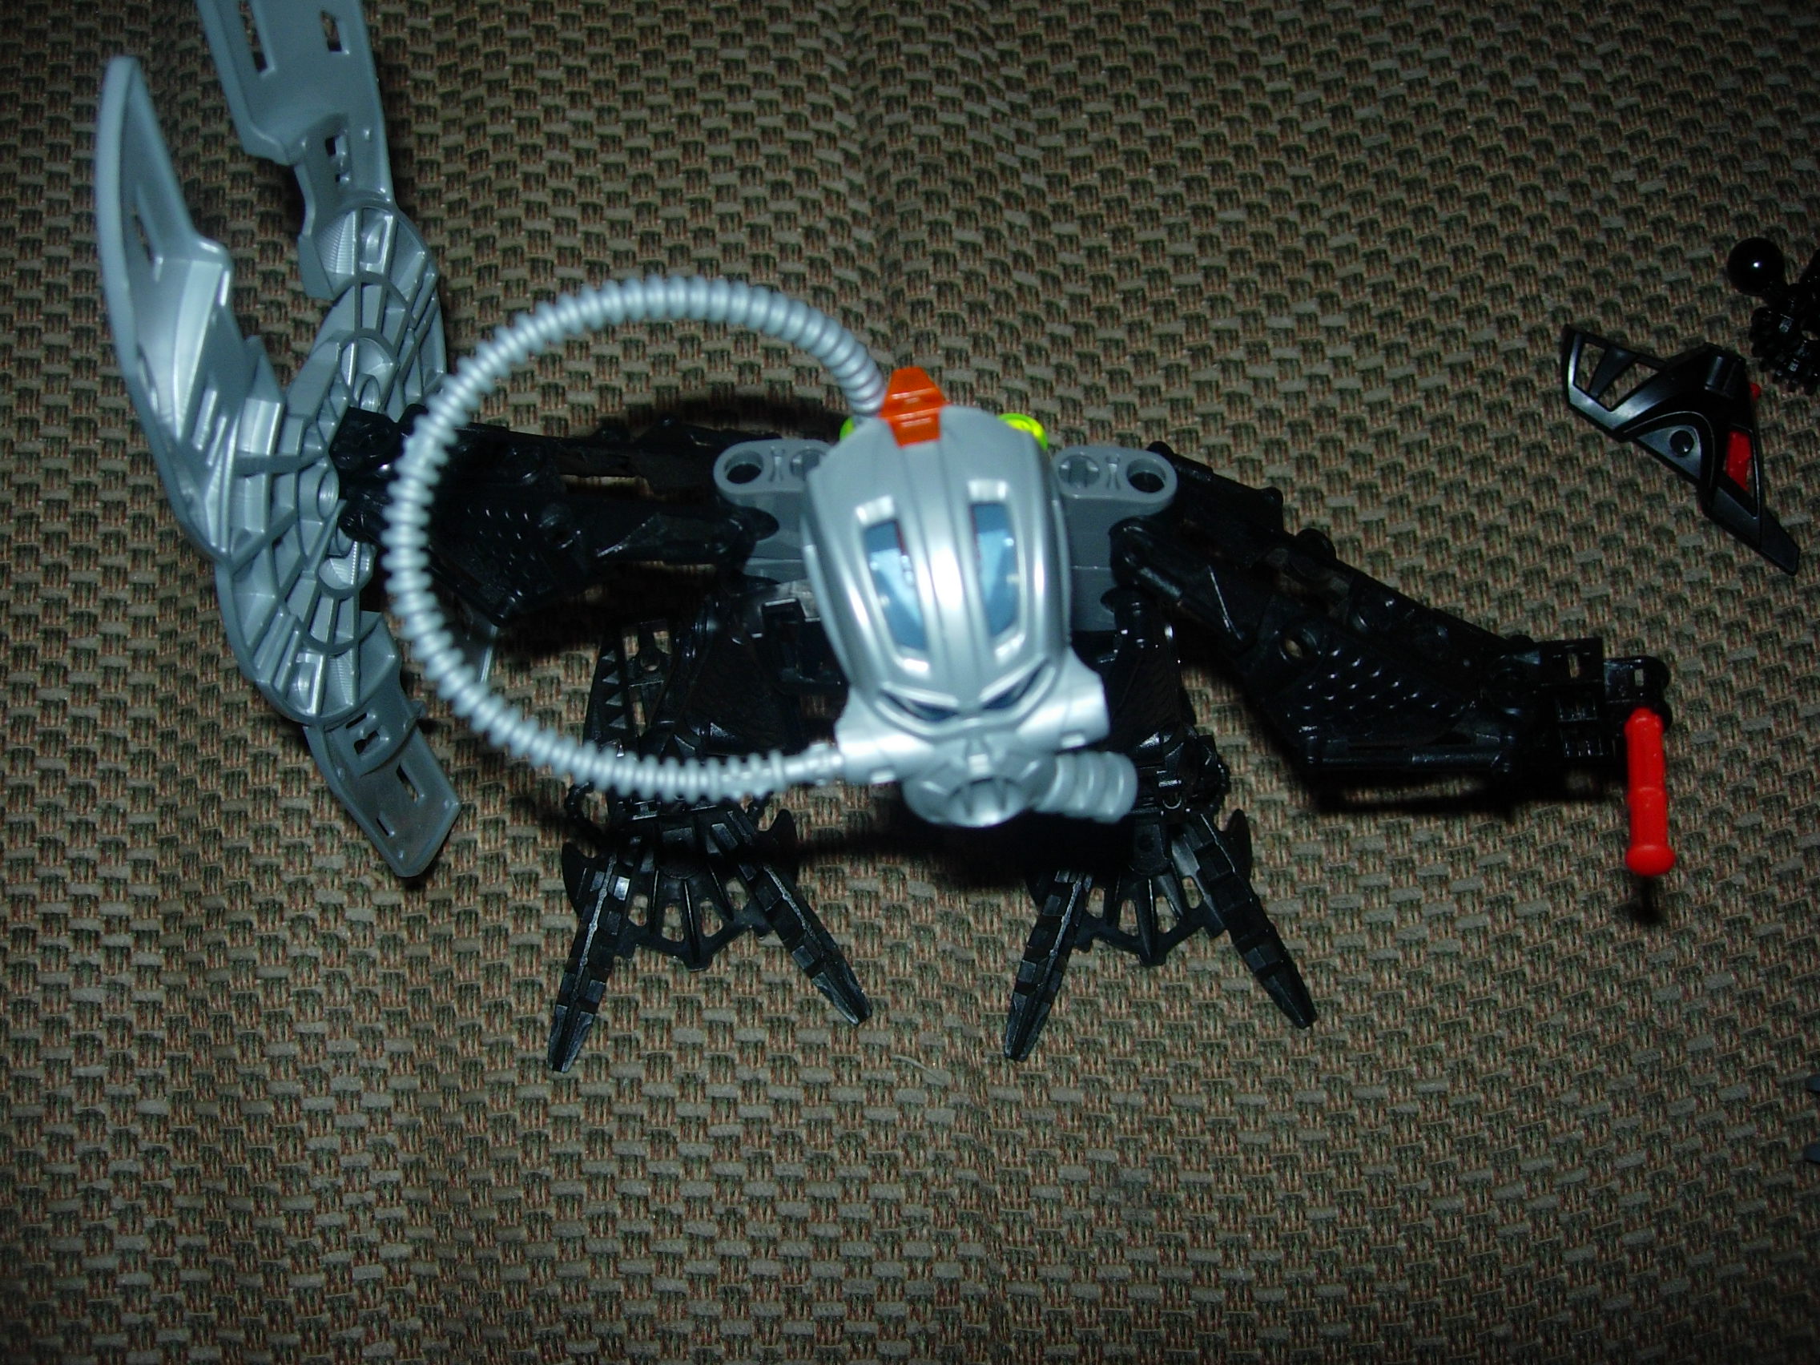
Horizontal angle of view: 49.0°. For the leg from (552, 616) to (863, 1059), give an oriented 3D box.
[{"bbox_3d":[-0.033,0.021,0.291,0.051,0.083,0.055,-4,68,-2],"label":"leg"}]

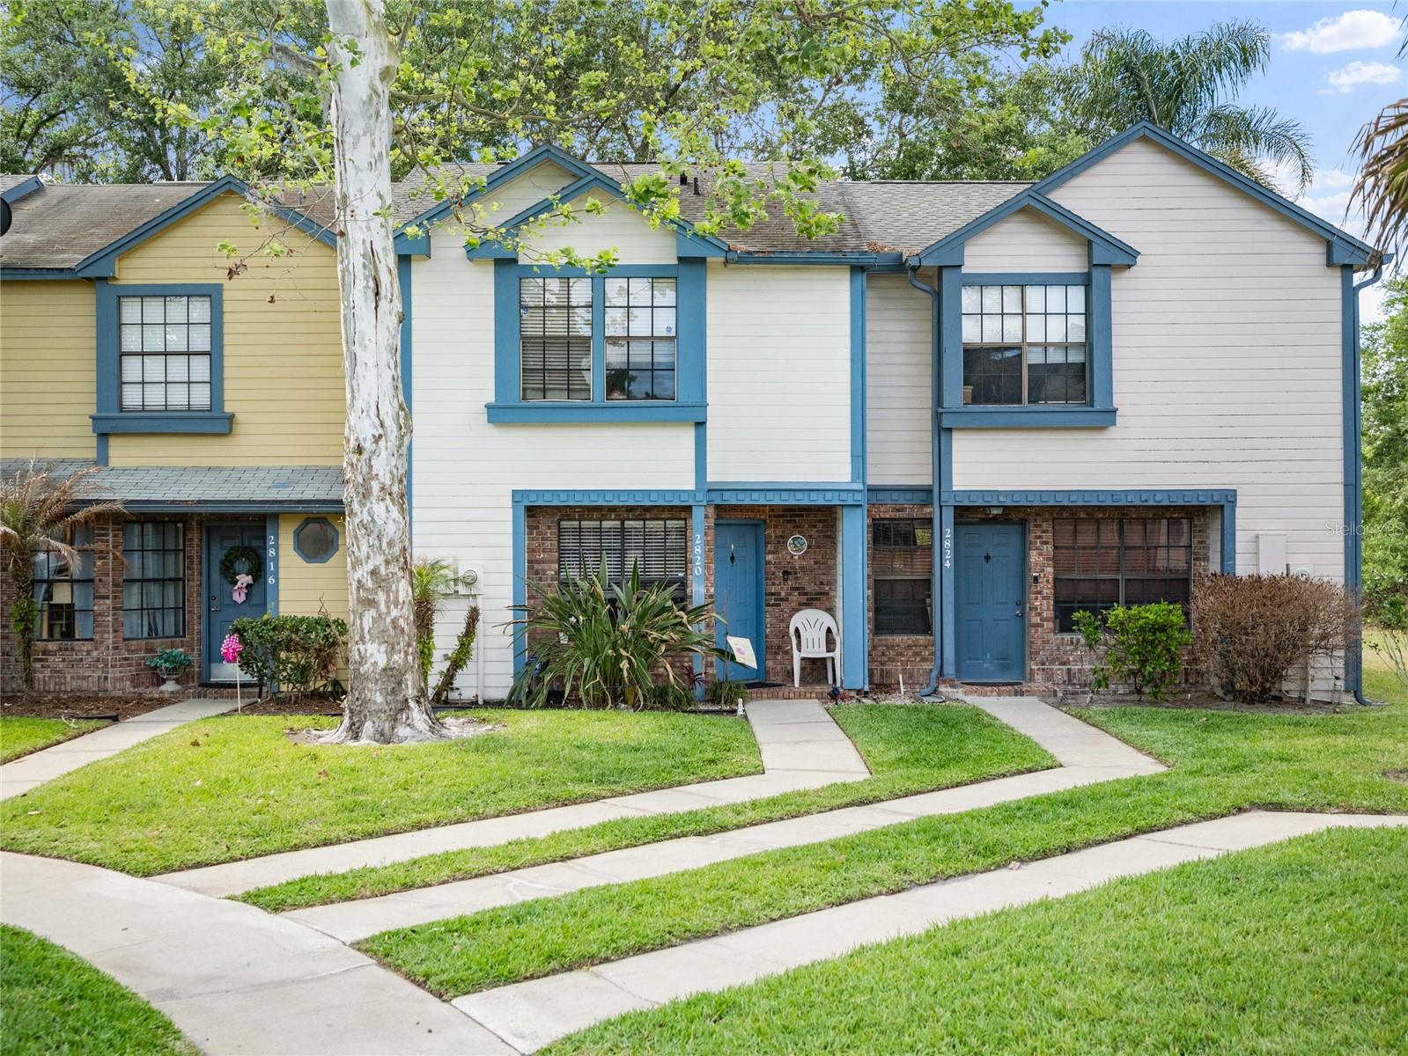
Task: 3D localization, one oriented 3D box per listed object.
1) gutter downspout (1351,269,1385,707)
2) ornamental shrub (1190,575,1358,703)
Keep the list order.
[{"bbox_3d":[8.240,-0.550,21.200,0.420,5.530,0.110,0,-1,0],"label":"gutter downspout"},{"bbox_3d":[6.800,1.320,20.350,2.000,1.550,1.400,0,-1,0],"label":"ornamental shrub"}]

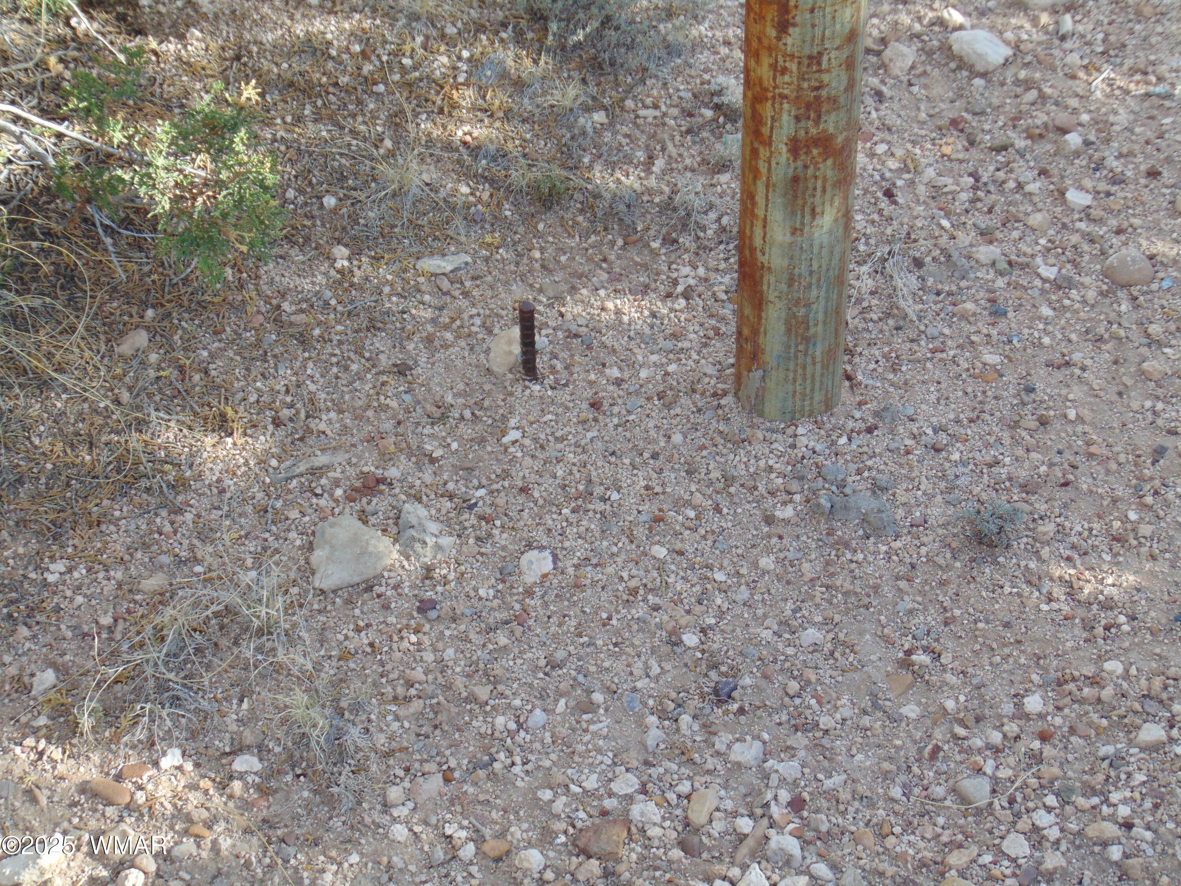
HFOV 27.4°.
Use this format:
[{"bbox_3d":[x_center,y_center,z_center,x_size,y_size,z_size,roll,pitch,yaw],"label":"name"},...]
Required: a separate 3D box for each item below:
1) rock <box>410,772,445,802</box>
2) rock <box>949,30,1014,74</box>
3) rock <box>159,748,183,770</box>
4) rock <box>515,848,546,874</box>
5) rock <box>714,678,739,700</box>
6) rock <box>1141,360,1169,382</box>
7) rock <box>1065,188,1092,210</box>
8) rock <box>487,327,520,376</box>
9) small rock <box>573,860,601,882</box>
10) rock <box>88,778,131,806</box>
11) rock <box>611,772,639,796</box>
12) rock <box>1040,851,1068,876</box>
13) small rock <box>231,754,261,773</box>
[{"bbox_3d":[-0.143,0.301,2.120,0.029,0.012,0.025,-3,41,-1],"label":"rock"},{"bbox_3d":[0.481,-0.486,2.990,0.063,0.037,0.088,-24,49,-21],"label":"rock"},{"bbox_3d":[-0.364,0.275,2.106,0.021,0.014,0.024,-2,40,0],"label":"rock"},{"bbox_3d":[-0.052,0.359,2.083,0.026,0.016,0.023,-1,45,1],"label":"rock"},{"bbox_3d":[0.126,0.227,2.226,0.022,0.014,0.021,4,45,6],"label":"rock"},{"bbox_3d":[0.584,-0.074,2.508,0.029,0.017,0.031,-2,40,0],"label":"rock"},{"bbox_3d":[0.558,-0.277,2.764,0.030,0.016,0.025,5,41,7],"label":"rock"},{"bbox_3d":[-0.092,-0.101,2.577,0.036,0.018,0.067,22,46,25],"label":"rock"},{"bbox_3d":[-0.003,0.366,2.076,0.024,0.013,0.020,-1,45,1],"label":"small rock"},{"bbox_3d":[-0.421,0.305,2.123,0.046,0.013,0.017,18,45,21],"label":"rock"},{"bbox_3d":[0.030,0.291,2.071,0.025,0.014,0.024,-2,40,0],"label":"rock"},{"bbox_3d":[0.388,0.354,2.046,0.025,0.010,0.017,-18,44,-19],"label":"rock"},{"bbox_3d":[-0.303,0.284,2.146,0.027,0.010,0.014,-2,41,0],"label":"small rock"}]

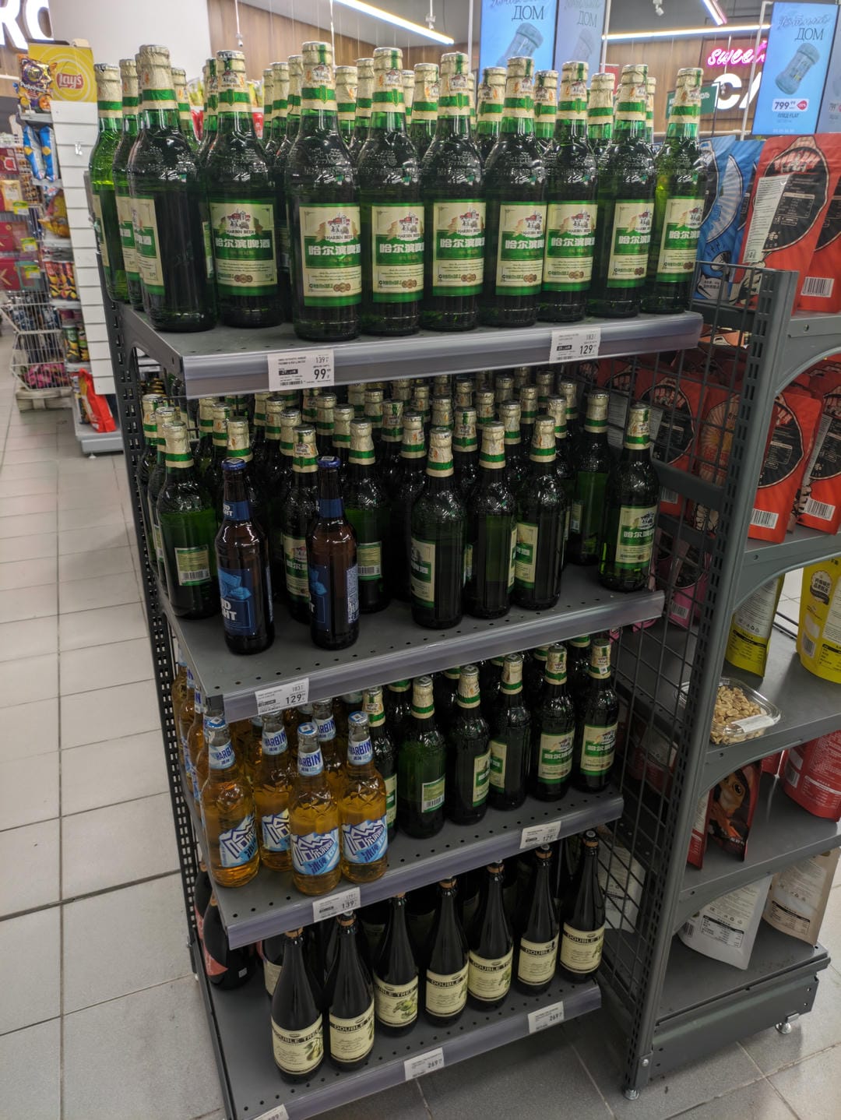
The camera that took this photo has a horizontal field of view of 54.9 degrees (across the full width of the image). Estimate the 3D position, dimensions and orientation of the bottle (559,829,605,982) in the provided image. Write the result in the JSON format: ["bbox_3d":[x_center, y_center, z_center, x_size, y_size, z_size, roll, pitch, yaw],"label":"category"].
[{"bbox_3d":[0.308,0.636,1.501,0.081,0.316,0.081,1,23,0],"label":"bottle"}]

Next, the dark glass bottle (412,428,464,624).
[{"bbox_3d":[0.024,-0.042,1.092,0.073,0.277,0.073,1,23,0],"label":"dark glass bottle"}]

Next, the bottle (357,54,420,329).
[{"bbox_3d":[-0.032,-0.381,0.855,0.068,0.271,0.068,0,25,0],"label":"bottle"}]

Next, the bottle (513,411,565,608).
[{"bbox_3d":[0.166,-0.064,1.120,0.071,0.271,0.071,1,25,0],"label":"bottle"}]

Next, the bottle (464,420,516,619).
[{"bbox_3d":[0.097,-0.053,1.117,0.073,0.277,0.073,1,23,0],"label":"bottle"}]

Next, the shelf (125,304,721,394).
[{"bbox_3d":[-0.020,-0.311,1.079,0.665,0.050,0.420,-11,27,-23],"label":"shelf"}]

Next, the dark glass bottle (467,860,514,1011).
[{"bbox_3d":[0.127,0.659,1.443,0.081,0.316,0.081,1,23,0],"label":"dark glass bottle"}]

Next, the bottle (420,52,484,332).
[{"bbox_3d":[0.035,-0.394,0.884,0.072,0.272,0.072,-3,25,-9],"label":"bottle"}]

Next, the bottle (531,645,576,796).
[{"bbox_3d":[0.219,0.264,1.328,0.073,0.277,0.073,1,23,0],"label":"bottle"}]

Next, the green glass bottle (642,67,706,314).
[{"bbox_3d":[0.319,-0.454,1.013,0.073,0.277,0.073,-9,25,-22],"label":"green glass bottle"}]

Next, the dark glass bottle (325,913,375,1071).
[{"bbox_3d":[-0.113,0.691,1.309,0.081,0.304,0.081,1,25,0],"label":"dark glass bottle"}]

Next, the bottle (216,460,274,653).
[{"bbox_3d":[-0.223,-0.005,1.018,0.065,0.248,0.065,-18,30,-35],"label":"bottle"}]

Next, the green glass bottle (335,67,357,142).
[{"bbox_3d":[-0.087,-0.438,0.977,0.072,0.272,0.072,12,27,23],"label":"green glass bottle"}]

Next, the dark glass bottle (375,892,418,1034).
[{"bbox_3d":[-0.041,0.677,1.395,0.081,0.316,0.081,1,23,0],"label":"dark glass bottle"}]

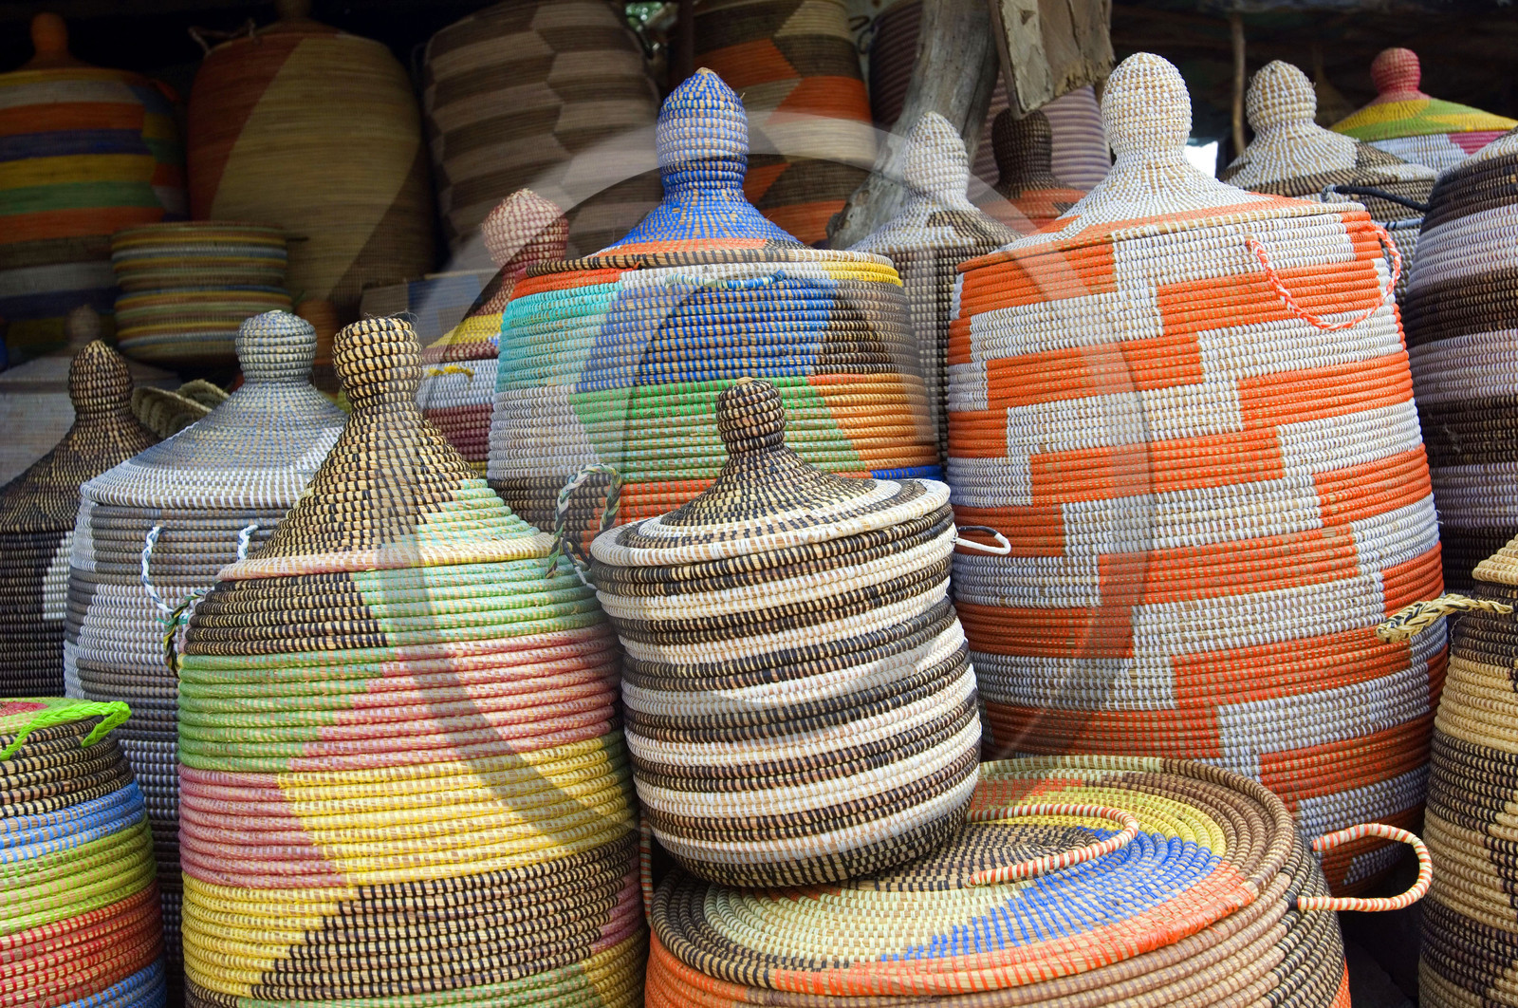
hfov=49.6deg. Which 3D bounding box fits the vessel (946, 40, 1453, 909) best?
[{"bbox_3d":[0.443,-0.034,1.707,0.490,0.855,0.490,-7,6,0],"label":"vessel"}]

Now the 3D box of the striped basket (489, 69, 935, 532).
[{"bbox_3d":[-0.037,-0.018,1.573,0.435,0.770,0.435,-2,6,0],"label":"striped basket"}]

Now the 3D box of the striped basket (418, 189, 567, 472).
[{"bbox_3d":[-0.268,-0.050,2.020,0.350,0.640,0.350,-2,7,0],"label":"striped basket"}]

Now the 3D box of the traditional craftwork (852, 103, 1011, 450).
[{"bbox_3d":[0.230,-0.135,2.040,0.330,0.670,0.330,-2,7,0],"label":"traditional craftwork"}]

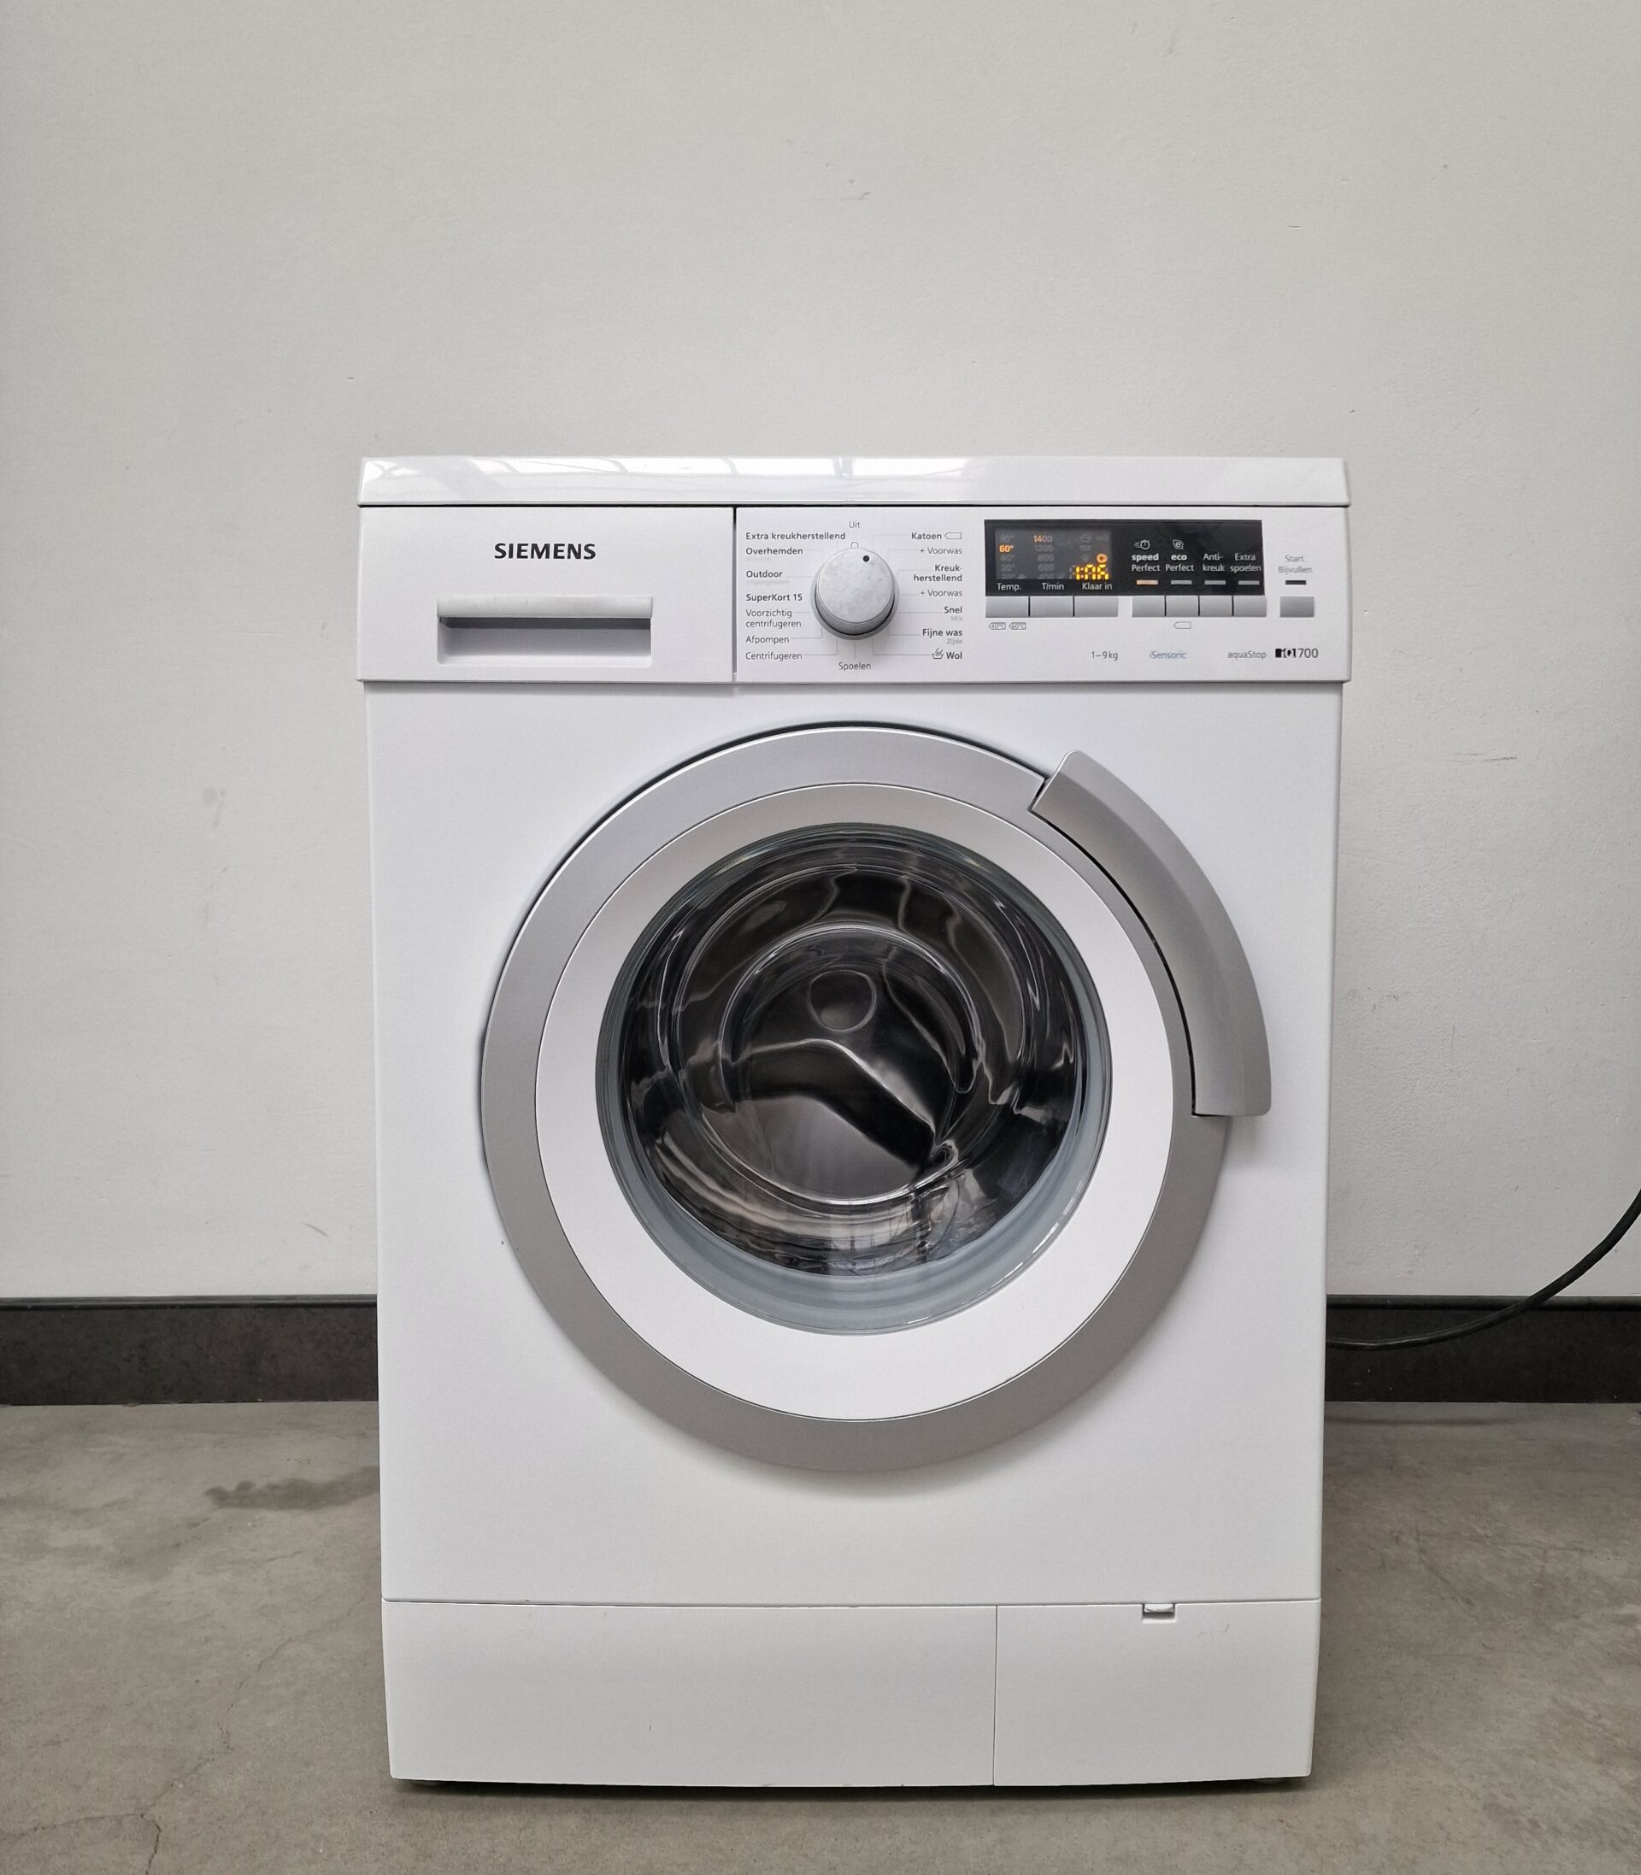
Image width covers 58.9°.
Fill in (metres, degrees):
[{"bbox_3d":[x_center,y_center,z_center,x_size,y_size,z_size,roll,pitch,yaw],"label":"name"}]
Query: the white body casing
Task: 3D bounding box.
[{"bbox_3d":[0.020,0.115,1.173,0.598,0.840,0.605,0,3,0],"label":"white body casing"}]

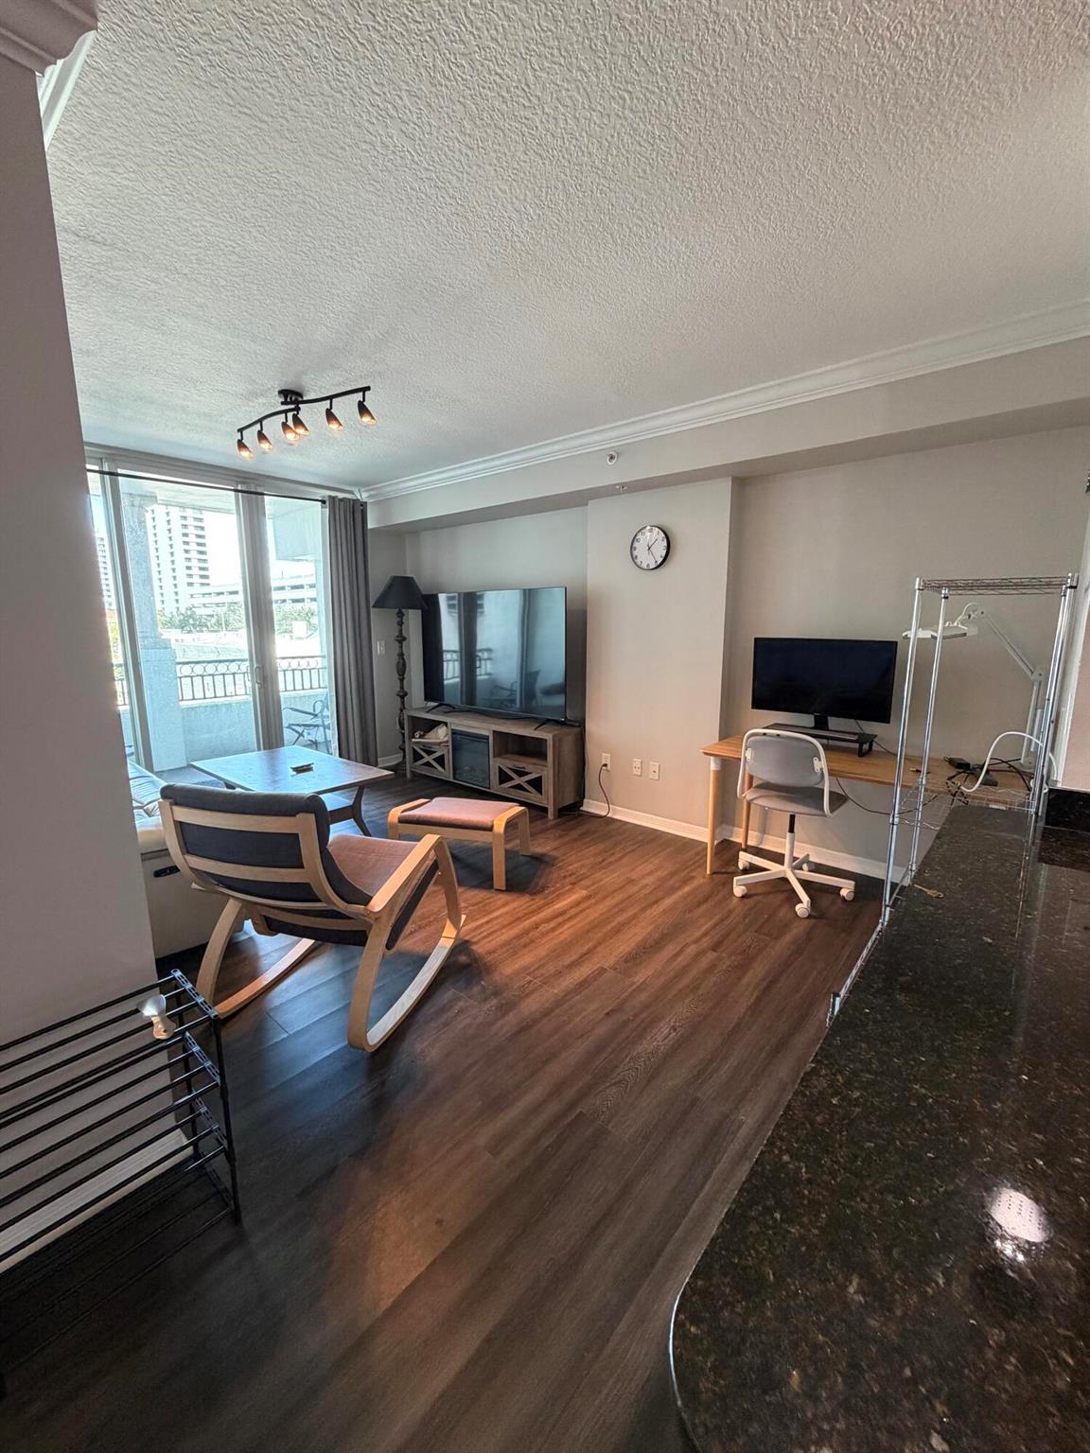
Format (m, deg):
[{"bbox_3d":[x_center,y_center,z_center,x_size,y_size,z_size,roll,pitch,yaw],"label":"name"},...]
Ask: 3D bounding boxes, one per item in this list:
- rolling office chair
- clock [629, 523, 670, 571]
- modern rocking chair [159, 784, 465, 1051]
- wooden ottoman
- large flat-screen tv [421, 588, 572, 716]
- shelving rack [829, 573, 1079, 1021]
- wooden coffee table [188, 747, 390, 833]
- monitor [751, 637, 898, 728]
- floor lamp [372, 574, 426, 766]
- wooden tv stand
[{"bbox_3d":[1.327,0.468,3.154,0.650,0.880,0.660,9,14,41],"label":"rolling office chair"},{"bbox_3d":[0.691,-1.179,3.882,0.300,0.300,0.045,8,13,40],"label":"clock"},{"bbox_3d":[-0.811,0.588,2.329,0.680,0.950,0.960,2,11,13],"label":"modern rocking chair"},{"bbox_3d":[-0.479,0.647,3.511,0.630,0.410,0.550,2,10,12],"label":"wooden ottoman"},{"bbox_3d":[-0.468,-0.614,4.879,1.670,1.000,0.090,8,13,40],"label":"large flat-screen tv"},{"bbox_3d":[1.429,0.301,2.022,0.430,1.610,1.240,8,13,40],"label":"shelving rack"},{"bbox_3d":[-1.782,0.512,4.165,1.370,0.450,0.790,8,13,40],"label":"wooden coffee table"},{"bbox_3d":[1.521,-0.227,3.286,0.735,0.530,0.130,8,13,40],"label":"monitor"},{"bbox_3d":[-1.401,-0.494,5.706,0.450,1.880,0.450,0,10,0],"label":"floor lamp"},{"bbox_3d":[-0.480,0.265,5.051,1.780,0.615,0.410,8,13,40],"label":"wooden tv stand"}]

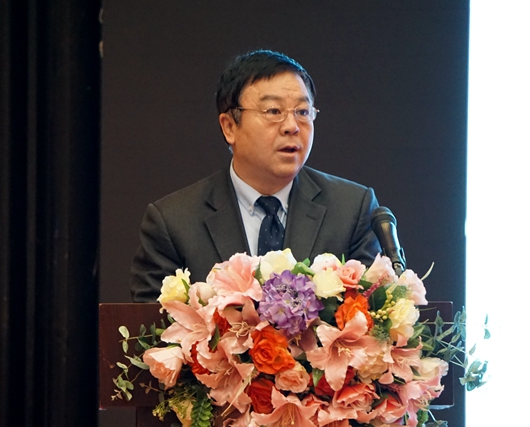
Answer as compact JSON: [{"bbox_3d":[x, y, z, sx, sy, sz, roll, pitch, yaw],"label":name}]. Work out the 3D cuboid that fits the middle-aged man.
[{"bbox_3d":[-0.020,0.532,8.944,0.540,1.720,0.400,1,-2,-14],"label":"middle-aged man"}]

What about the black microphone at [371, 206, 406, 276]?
[{"bbox_3d":[0.243,0.050,8.720,0.053,0.175,0.053,-13,-45,-4],"label":"black microphone"}]

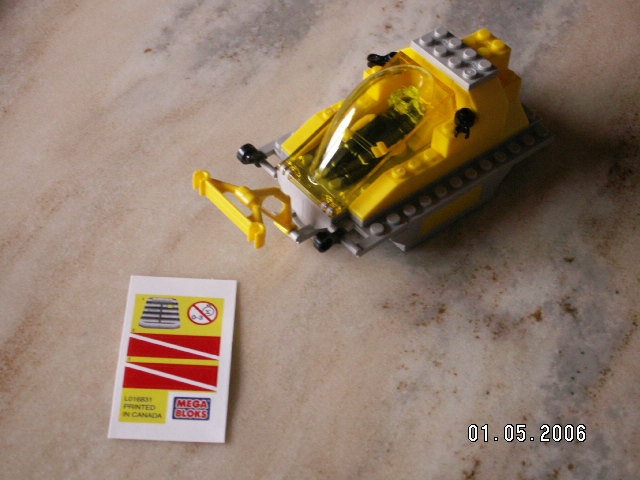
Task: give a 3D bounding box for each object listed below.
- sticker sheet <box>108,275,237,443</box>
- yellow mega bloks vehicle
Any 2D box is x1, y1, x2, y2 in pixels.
[{"bbox_3d":[-0.051,0.041,0.408,0.040,0.002,0.070,2,50,-2],"label":"sticker sheet"},{"bbox_3d":[0.021,-0.038,0.443,0.141,0.057,0.065,-30,58,-26],"label":"yellow mega bloks vehicle"}]

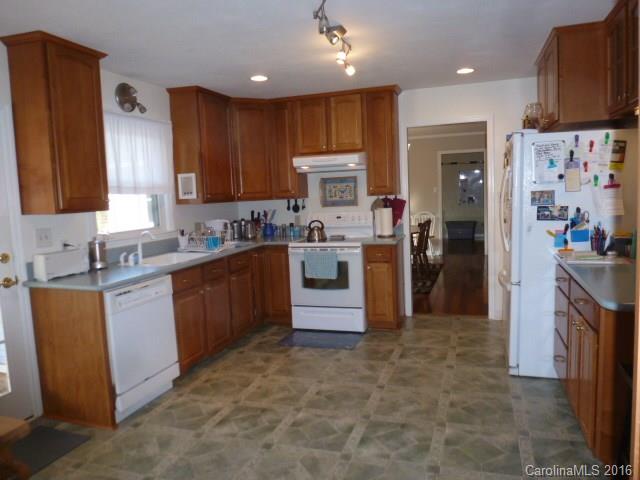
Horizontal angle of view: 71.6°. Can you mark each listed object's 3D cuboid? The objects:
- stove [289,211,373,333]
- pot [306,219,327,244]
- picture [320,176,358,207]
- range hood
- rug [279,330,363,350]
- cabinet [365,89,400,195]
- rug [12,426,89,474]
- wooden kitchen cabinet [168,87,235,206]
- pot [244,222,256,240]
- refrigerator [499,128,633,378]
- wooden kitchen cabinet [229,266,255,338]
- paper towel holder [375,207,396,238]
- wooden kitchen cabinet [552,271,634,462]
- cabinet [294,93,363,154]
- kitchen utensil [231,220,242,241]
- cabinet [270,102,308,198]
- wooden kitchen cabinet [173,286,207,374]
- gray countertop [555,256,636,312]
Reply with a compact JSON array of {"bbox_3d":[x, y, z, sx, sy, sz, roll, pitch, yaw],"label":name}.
[{"bbox_3d":[0.156,0.313,4.659,0.755,1.170,0.650,0,7,19],"label":"stove"},{"bbox_3d":[-0.041,-0.092,4.590,0.210,0.220,0.190,-1,7,10],"label":"pot"},{"bbox_3d":[0.214,-0.531,4.926,0.424,0.325,0.025,0,7,19],"label":"picture"},{"bbox_3d":[0.146,-0.816,4.667,0.755,0.168,0.490,0,7,19],"label":"range hood"},{"bbox_3d":[0.010,0.961,4.303,0.750,0.012,0.470,-1,6,19],"label":"rug"},{"bbox_3d":[0.664,-0.978,4.555,0.293,1.050,0.330,0,7,19],"label":"cabinet"},{"bbox_3d":[-1.708,1.224,2.424,0.435,0.012,0.710,0,7,19],"label":"rug"},{"bbox_3d":[-1.165,-0.900,4.458,0.331,1.062,0.615,-1,6,19],"label":"wooden kitchen cabinet"},{"bbox_3d":[-0.819,-0.093,5.165,0.140,0.205,0.140,-3,5,0],"label":"pot"},{"bbox_3d":[1.854,0.096,3.482,0.850,1.775,0.855,0,7,19],"label":"refrigerator"},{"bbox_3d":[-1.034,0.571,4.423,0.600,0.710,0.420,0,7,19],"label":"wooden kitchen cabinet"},{"bbox_3d":[0.691,-0.197,4.772,0.190,0.335,0.190,-1,6,19],"label":"paper towel holder"},{"bbox_3d":[1.754,0.657,2.474,0.610,0.850,1.220,0,7,19],"label":"wooden kitchen cabinet"},{"bbox_3d":[0.159,-1.206,4.699,0.757,0.595,0.330,0,7,19],"label":"cabinet"},{"bbox_3d":[-0.940,-0.110,4.970,0.110,0.213,0.110,0,7,19],"label":"kitchen utensil"},{"bbox_3d":[-0.353,-0.982,4.982,0.309,1.038,0.339,-1,6,19],"label":"cabinet"},{"bbox_3d":[-1.273,0.699,3.572,0.590,0.597,0.385,-1,6,19],"label":"wooden kitchen cabinet"},{"bbox_3d":[1.685,0.223,2.343,0.625,0.040,1.385,0,7,19],"label":"gray countertop"}]

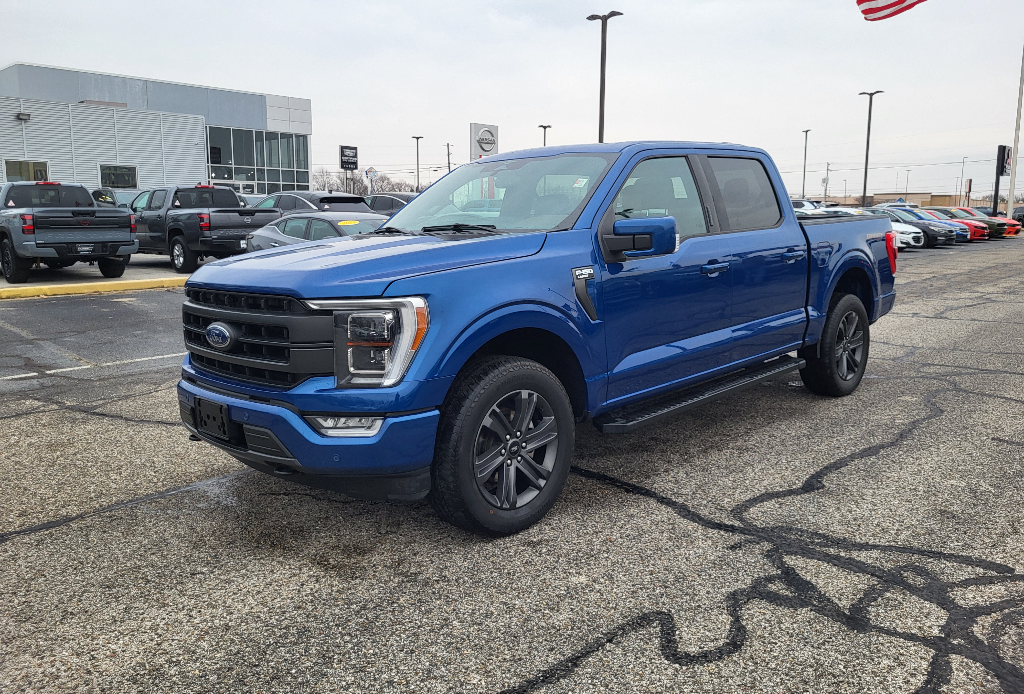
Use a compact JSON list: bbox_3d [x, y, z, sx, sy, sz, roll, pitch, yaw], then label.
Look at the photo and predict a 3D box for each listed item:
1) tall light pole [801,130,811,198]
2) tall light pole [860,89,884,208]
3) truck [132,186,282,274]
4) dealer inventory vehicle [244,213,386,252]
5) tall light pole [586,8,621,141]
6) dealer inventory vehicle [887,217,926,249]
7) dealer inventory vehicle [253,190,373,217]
[{"bbox_3d":[26.033,-15.185,68.640,0.400,8.000,1.100,-10,14,-44],"label":"tall light pole"},{"bbox_3d":[20.858,-10.903,45.351,0.400,8.000,1.500,-10,14,-44],"label":"tall light pole"},{"bbox_3d":[-7.437,-2.758,17.748,5.300,1.830,1.880,10,15,44],"label":"truck"},{"bbox_3d":[-2.857,-1.705,13.865,4.880,1.445,1.860,10,14,44],"label":"dealer inventory vehicle"},{"bbox_3d":[3.194,-7.518,27.094,0.400,8.000,1.550,-10,14,-44],"label":"tall light pole"},{"bbox_3d":[12.292,-4.316,27.667,4.900,1.455,1.855,10,14,44],"label":"dealer inventory vehicle"},{"bbox_3d":[-5.405,-2.994,19.375,4.700,1.700,1.870,10,14,44],"label":"dealer inventory vehicle"}]

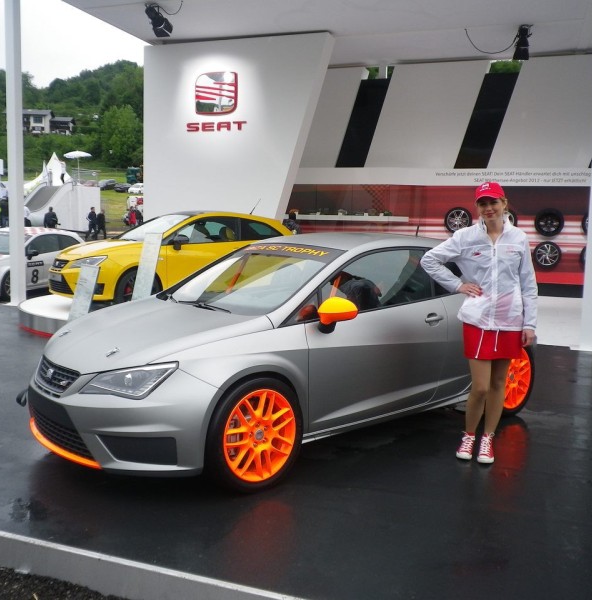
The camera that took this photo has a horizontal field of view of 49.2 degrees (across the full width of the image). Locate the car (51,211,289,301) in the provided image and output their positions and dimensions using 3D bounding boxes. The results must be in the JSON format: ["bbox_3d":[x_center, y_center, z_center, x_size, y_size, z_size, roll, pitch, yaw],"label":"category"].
[{"bbox_3d":[-1.567,-0.640,9.802,4.029,1.440,1.750,-3,7,-36],"label":"car"}]

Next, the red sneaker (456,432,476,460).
[{"bbox_3d":[1.107,0.919,4.165,0.100,0.132,0.270,4,6,23],"label":"red sneaker"}]

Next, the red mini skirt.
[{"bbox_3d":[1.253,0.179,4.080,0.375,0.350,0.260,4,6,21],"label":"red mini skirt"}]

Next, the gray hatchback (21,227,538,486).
[{"bbox_3d":[0.172,0.197,4.785,4.029,1.400,1.760,-4,8,-40],"label":"gray hatchback"}]

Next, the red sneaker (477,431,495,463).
[{"bbox_3d":[1.216,0.928,4.105,0.100,0.132,0.270,3,6,19],"label":"red sneaker"}]

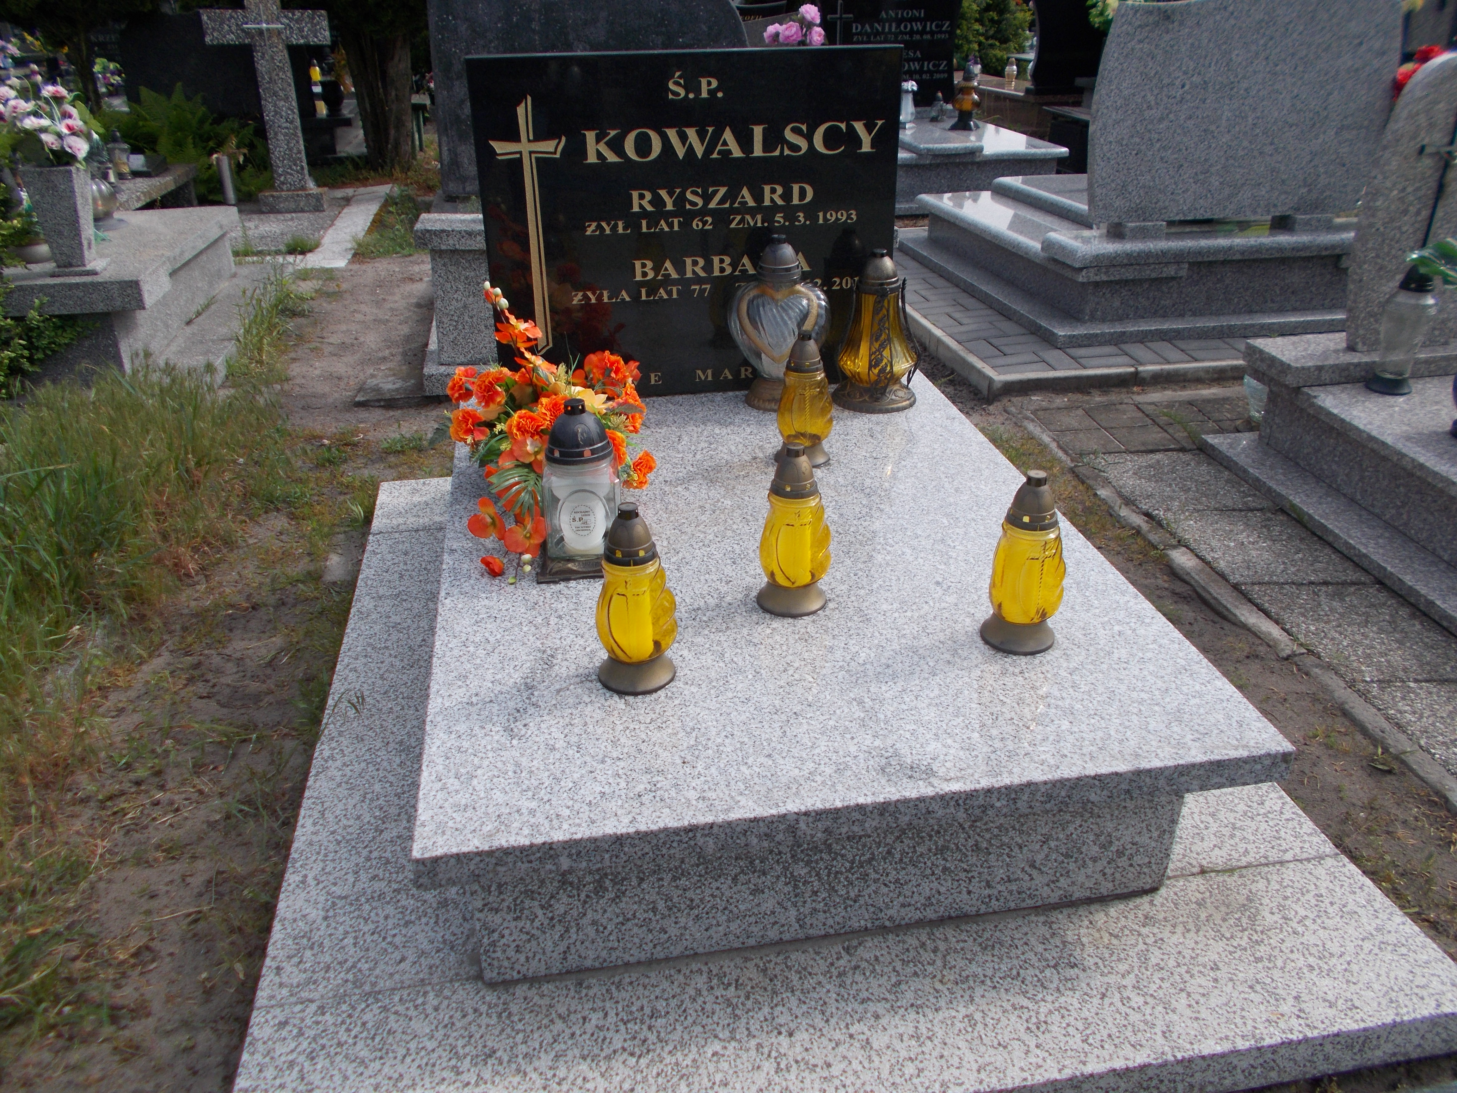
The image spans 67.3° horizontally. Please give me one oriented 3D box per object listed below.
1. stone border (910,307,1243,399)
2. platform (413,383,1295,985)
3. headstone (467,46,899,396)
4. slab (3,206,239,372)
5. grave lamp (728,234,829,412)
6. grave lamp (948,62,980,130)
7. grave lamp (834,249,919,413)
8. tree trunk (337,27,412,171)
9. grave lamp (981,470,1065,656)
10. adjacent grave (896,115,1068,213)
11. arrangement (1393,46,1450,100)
[{"bbox_3d":[1.308,-0.789,4.126,1.040,0.094,0.915,-5,28,-9],"label":"stone border"},{"bbox_3d":[0.045,0.081,1.974,1.040,0.322,1.508,-5,28,-9],"label":"platform"},{"bbox_3d":[-0.075,-0.668,2.306,0.858,0.686,0.083,-5,26,-9],"label":"headstone"},{"bbox_3d":[-2.467,-0.917,3.825,1.250,0.320,1.360,-5,29,-9],"label":"slab"},{"bbox_3d":[0.109,-0.475,2.300,0.213,0.350,0.161,0,28,1],"label":"grave lamp"},{"bbox_3d":[1.433,-2.720,6.617,0.187,0.362,0.187,-5,28,-9],"label":"grave lamp"},{"bbox_3d":[0.318,-0.467,2.319,0.190,0.317,0.190,-5,28,-9],"label":"grave lamp"},{"bbox_3d":[-2.284,-2.919,7.082,0.460,0.900,0.400,-5,28,-9],"label":"tree trunk"},{"bbox_3d":[0.423,0.022,1.541,0.112,0.243,0.109,-2,29,-4],"label":"grave lamp"},{"bbox_3d":[1.041,-2.241,6.269,1.180,0.310,1.500,-5,29,-9],"label":"adjacent grave"},{"bbox_3d":[2.309,-1.543,3.613,0.230,0.250,0.220,-5,29,-9],"label":"arrangement"}]

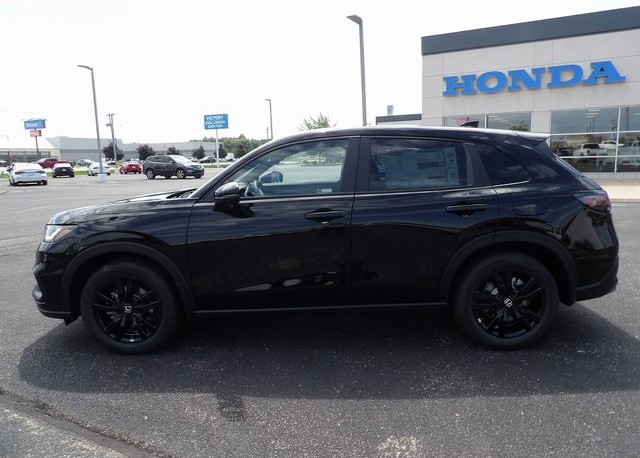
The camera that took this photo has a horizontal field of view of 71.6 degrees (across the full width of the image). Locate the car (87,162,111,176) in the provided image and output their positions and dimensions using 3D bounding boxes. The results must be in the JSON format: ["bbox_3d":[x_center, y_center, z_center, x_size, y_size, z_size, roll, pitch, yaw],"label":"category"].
[{"bbox_3d":[-23.360,-6.317,46.888,1.820,1.430,4.700,-7,11,-32],"label":"car"}]

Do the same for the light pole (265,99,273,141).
[{"bbox_3d":[-6.126,-11.480,54.202,1.100,8.300,0.350,-8,11,-34],"label":"light pole"}]

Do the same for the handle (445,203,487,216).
[{"bbox_3d":[0.968,-0.133,2.950,0.270,0.065,0.060,-1,9,2],"label":"handle"}]

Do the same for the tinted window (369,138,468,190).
[{"bbox_3d":[0.677,-0.460,3.089,0.690,0.400,0.060,-1,-13,2],"label":"tinted window"}]

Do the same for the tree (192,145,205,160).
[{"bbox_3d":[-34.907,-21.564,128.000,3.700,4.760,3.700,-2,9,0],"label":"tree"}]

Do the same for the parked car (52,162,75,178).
[{"bbox_3d":[-26.639,-6.012,45.770,1.830,1.430,4.650,-8,11,-34],"label":"parked car"}]

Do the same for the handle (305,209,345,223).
[{"bbox_3d":[0.035,-0.085,3.010,0.280,0.085,0.060,-1,9,2],"label":"handle"}]

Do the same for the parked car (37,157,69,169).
[{"bbox_3d":[-47.780,-11.810,80.000,2.000,1.900,5.700,4,11,30],"label":"parked car"}]

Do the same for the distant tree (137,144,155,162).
[{"bbox_3d":[-42.304,-18.183,108.000,4.500,4.700,4.500,-2,9,0],"label":"distant tree"}]

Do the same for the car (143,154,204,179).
[{"bbox_3d":[-11.179,-4.704,33.904,5.150,1.780,1.990,3,10,27],"label":"car"}]

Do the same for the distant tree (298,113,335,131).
[{"bbox_3d":[-0.237,-14.278,70.000,6.600,8.100,6.600,-2,9,0],"label":"distant tree"}]

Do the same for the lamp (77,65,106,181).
[{"bbox_3d":[-16.932,-7.679,32.910,1.250,8.300,0.600,-8,11,-34],"label":"lamp"}]

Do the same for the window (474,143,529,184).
[{"bbox_3d":[1.251,-0.450,3.050,0.380,0.310,0.060,-2,-11,-4],"label":"window"}]

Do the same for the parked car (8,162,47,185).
[{"bbox_3d":[-18.922,-3.532,28.681,1.820,1.430,4.700,-9,12,-37],"label":"parked car"}]

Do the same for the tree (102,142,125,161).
[{"bbox_3d":[-47.356,-17.414,102.000,4.700,4.940,4.700,-2,9,0],"label":"tree"}]

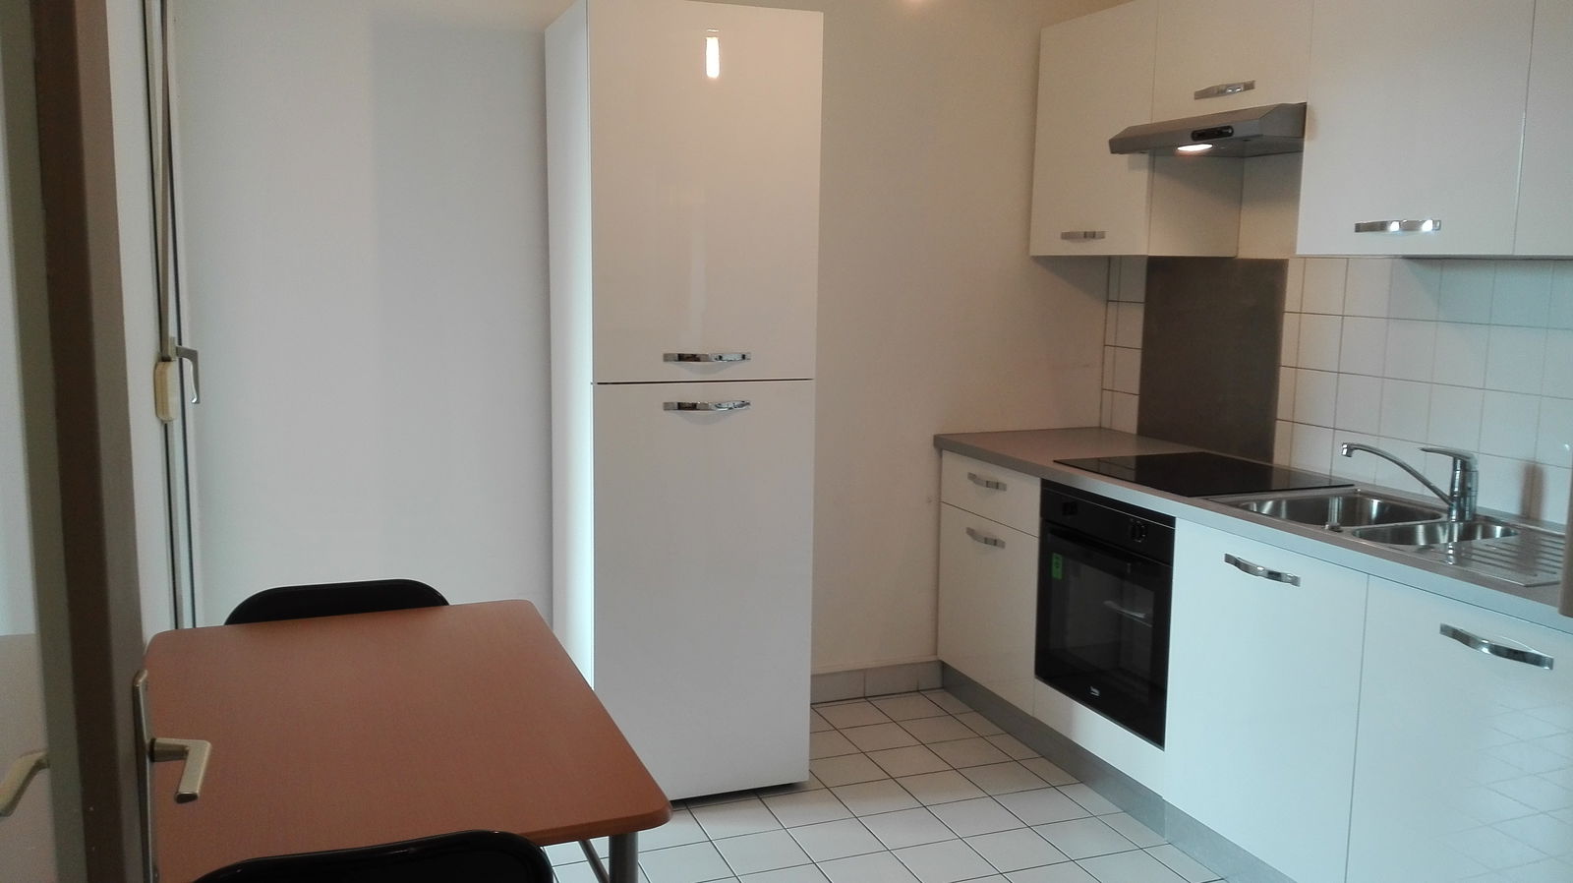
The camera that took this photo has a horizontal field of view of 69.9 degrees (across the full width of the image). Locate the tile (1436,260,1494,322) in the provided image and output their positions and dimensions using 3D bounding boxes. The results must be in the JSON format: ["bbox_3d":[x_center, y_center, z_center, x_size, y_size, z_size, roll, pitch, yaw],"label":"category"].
[{"bbox_3d":[1.714,-0.374,2.832,0.010,0.160,0.147,-2,9,-21],"label":"tile"}]

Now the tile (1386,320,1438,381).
[{"bbox_3d":[1.600,-0.233,2.884,0.010,0.152,0.136,-3,9,-24],"label":"tile"}]

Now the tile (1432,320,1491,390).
[{"bbox_3d":[1.714,-0.219,2.852,0.010,0.160,0.147,-2,9,-21],"label":"tile"}]

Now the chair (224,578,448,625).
[{"bbox_3d":[-0.767,0.681,1.955,0.450,0.800,0.480,-1,8,-23],"label":"chair"}]

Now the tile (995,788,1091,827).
[{"bbox_3d":[0.705,1.011,3.112,0.200,0.010,0.200,-2,8,-21],"label":"tile"}]

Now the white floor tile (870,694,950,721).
[{"bbox_3d":[0.414,0.904,3.786,0.200,0.010,0.181,-2,9,-21],"label":"white floor tile"}]

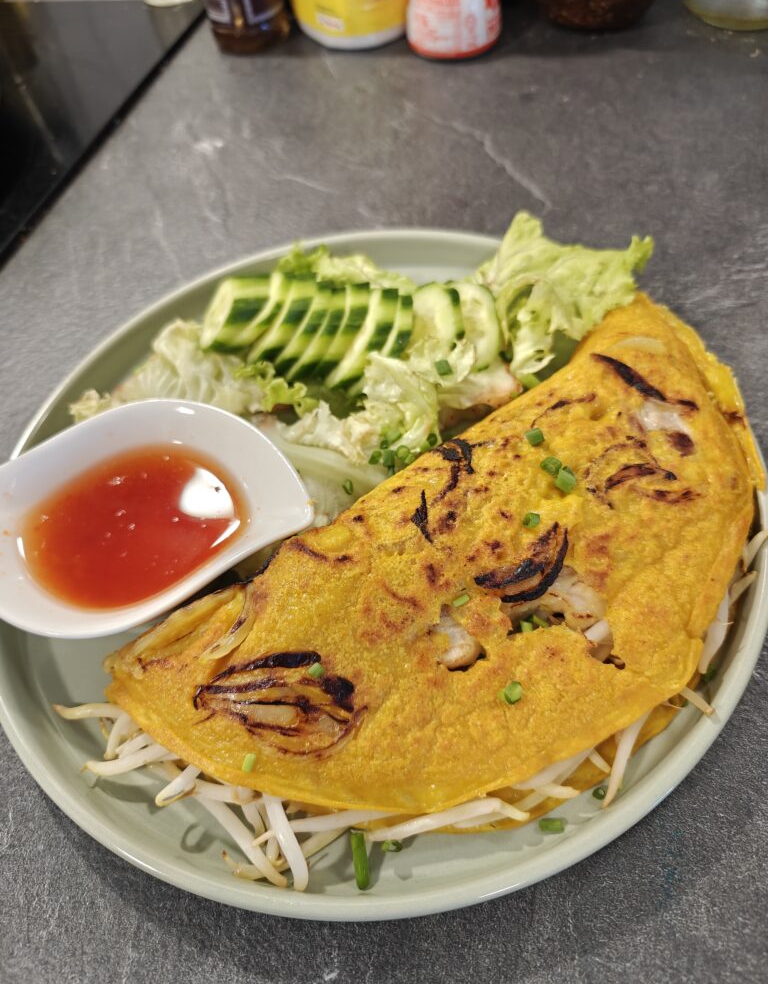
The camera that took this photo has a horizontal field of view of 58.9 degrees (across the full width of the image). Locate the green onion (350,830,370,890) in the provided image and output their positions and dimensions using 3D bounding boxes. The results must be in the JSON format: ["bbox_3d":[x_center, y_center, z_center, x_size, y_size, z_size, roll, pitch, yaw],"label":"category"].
[{"bbox_3d":[-0.006,0.095,0.176,0.004,0.003,0.013,-11,73,1],"label":"green onion"}]

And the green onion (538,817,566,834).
[{"bbox_3d":[0.044,0.087,0.177,0.007,0.004,0.004,2,56,10],"label":"green onion"}]

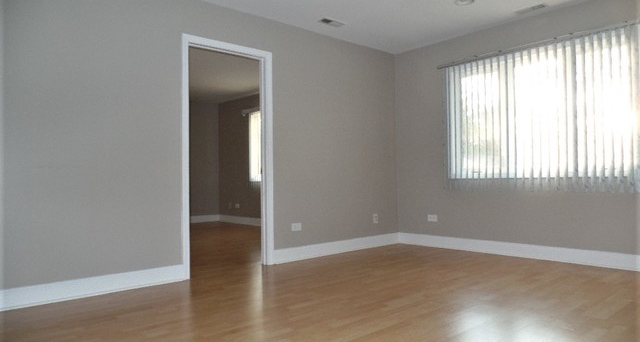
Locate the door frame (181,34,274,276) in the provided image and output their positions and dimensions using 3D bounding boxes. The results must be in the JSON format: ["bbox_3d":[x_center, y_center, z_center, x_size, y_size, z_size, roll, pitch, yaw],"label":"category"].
[{"bbox_3d":[-0.854,-0.130,3.977,0.935,2.111,0.130,0,-2,-41],"label":"door frame"}]

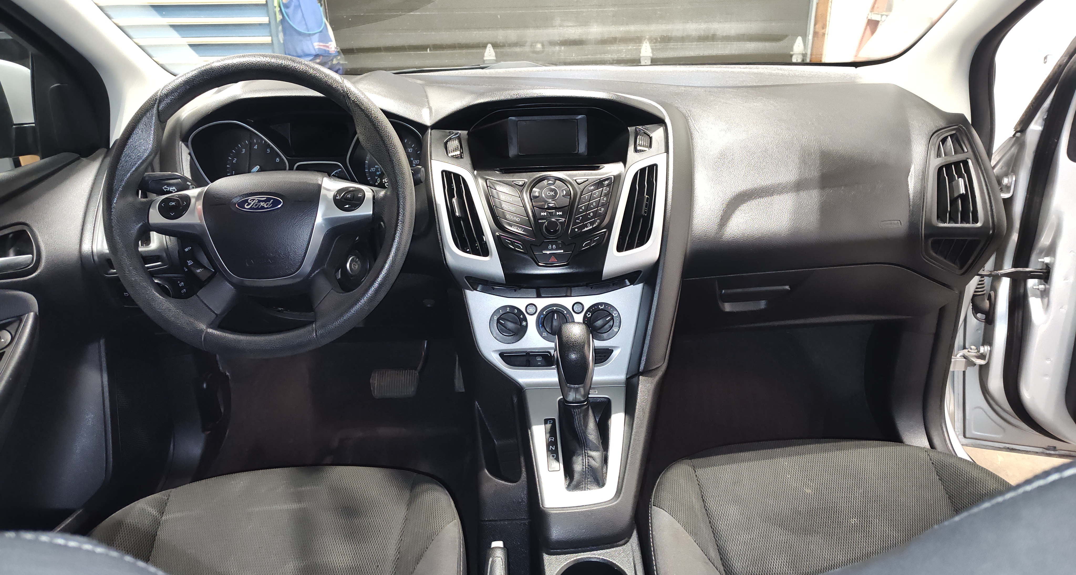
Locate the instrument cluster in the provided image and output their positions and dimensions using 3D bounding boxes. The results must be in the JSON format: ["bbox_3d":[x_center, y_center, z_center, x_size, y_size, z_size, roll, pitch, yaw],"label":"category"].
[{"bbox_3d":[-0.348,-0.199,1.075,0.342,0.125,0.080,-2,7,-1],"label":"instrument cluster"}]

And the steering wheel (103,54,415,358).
[{"bbox_3d":[-0.335,-0.097,0.892,0.372,0.372,0.105,-2,-2,-1],"label":"steering wheel"}]

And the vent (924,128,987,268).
[{"bbox_3d":[0.625,-0.130,1.065,0.098,0.210,0.070,1,9,7],"label":"vent"}]

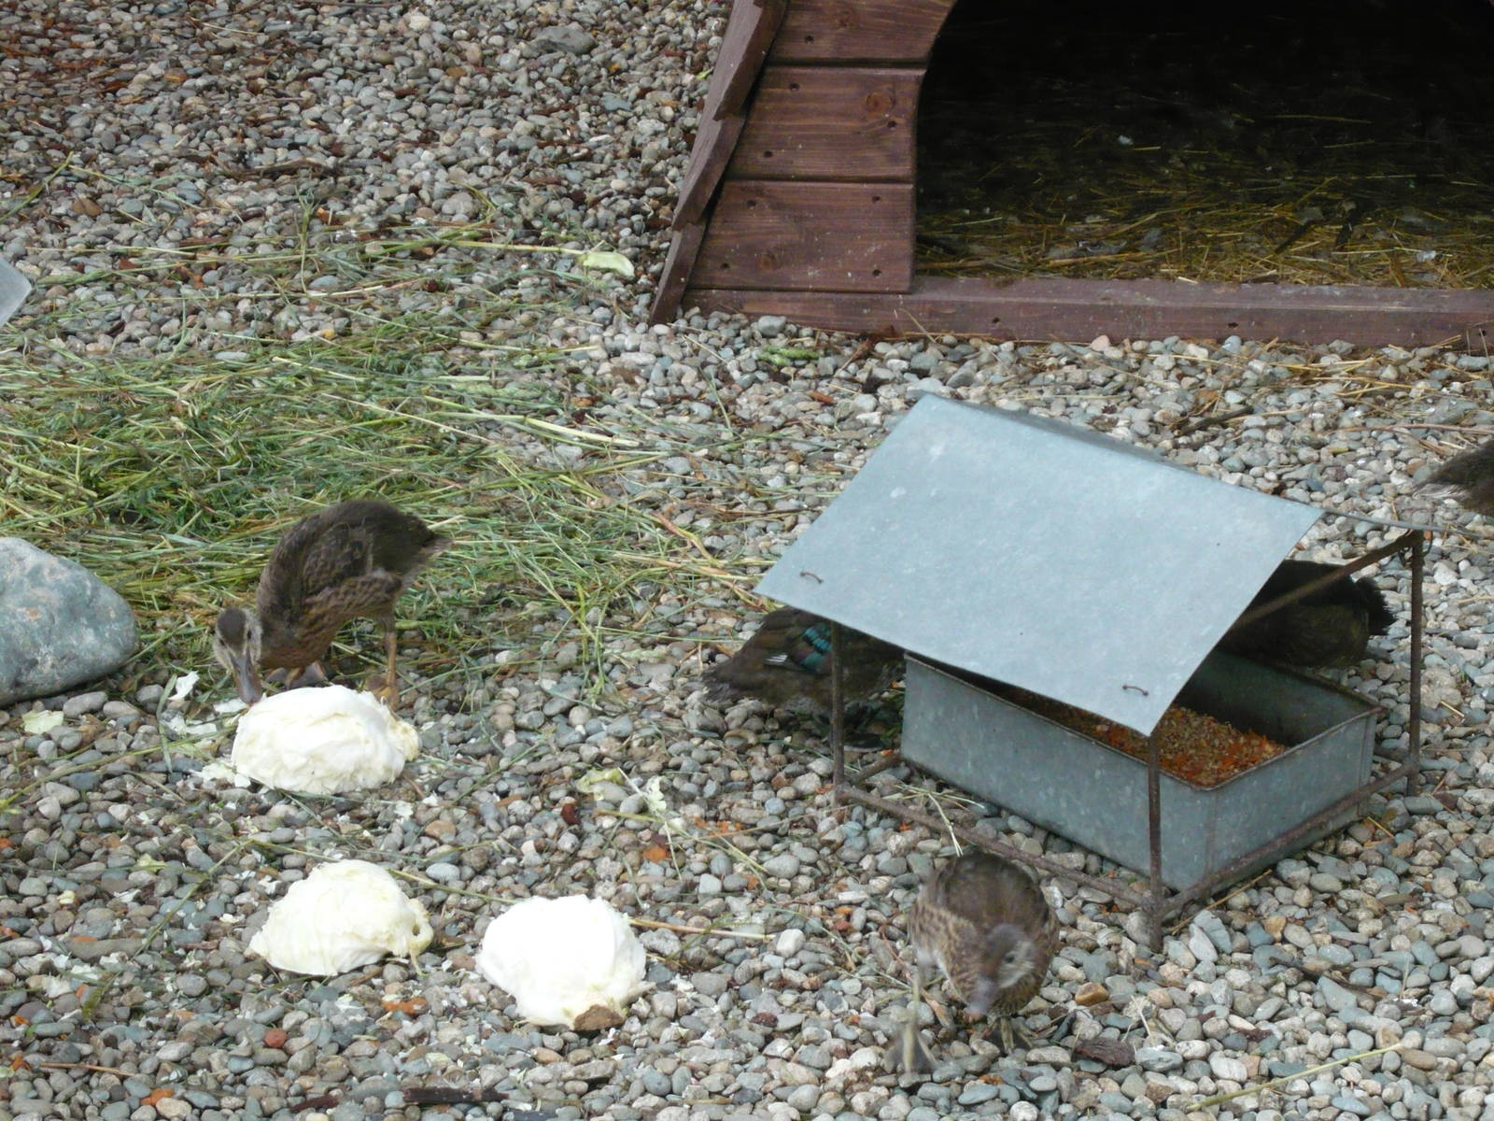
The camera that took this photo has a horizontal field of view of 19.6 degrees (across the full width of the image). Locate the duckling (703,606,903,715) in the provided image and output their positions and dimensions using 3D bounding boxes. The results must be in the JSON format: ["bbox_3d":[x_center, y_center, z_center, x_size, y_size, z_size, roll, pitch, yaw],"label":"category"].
[{"bbox_3d":[0.072,0.080,3.732,0.240,0.150,0.115,-7,24,-11],"label":"duckling"}]

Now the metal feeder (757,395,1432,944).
[{"bbox_3d":[0.306,0.060,3.538,0.408,0.322,0.435,19,31,40],"label":"metal feeder"}]

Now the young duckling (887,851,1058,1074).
[{"bbox_3d":[0.168,0.278,3.258,0.120,0.160,0.215,-4,23,-3],"label":"young duckling"}]

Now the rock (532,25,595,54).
[{"bbox_3d":[-0.242,-0.691,5.697,0.080,0.028,0.055,-5,24,-5],"label":"rock"}]

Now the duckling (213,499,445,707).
[{"bbox_3d":[-0.361,0.039,3.831,0.220,0.180,0.110,-18,28,-32],"label":"duckling"}]

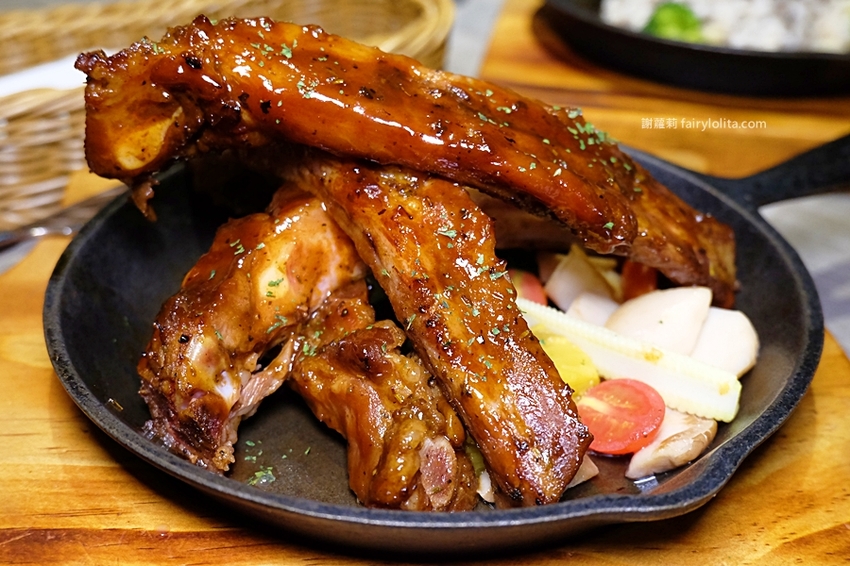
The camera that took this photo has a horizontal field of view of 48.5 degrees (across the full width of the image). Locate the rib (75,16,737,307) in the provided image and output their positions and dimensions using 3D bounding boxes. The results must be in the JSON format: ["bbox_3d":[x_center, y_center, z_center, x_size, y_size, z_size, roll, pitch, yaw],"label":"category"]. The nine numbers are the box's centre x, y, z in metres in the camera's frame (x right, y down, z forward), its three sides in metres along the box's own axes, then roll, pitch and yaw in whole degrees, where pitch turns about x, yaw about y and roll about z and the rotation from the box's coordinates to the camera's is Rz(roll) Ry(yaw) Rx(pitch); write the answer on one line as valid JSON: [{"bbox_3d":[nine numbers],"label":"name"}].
[{"bbox_3d":[-0.003,-0.038,0.313,0.208,0.043,0.048,10,42,-12],"label":"rib"}]

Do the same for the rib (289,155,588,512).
[{"bbox_3d":[0.005,0.000,0.295,0.037,0.026,0.140,-22,51,-12],"label":"rib"}]

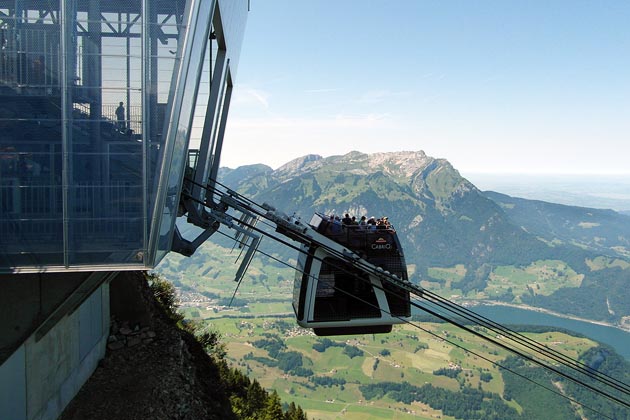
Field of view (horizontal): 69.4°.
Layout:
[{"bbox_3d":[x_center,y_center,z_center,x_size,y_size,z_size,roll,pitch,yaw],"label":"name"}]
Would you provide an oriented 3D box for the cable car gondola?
[{"bbox_3d":[1.580,2.890,21.600,5.050,5.100,2.750,-1,6,-9],"label":"cable car gondola"}]

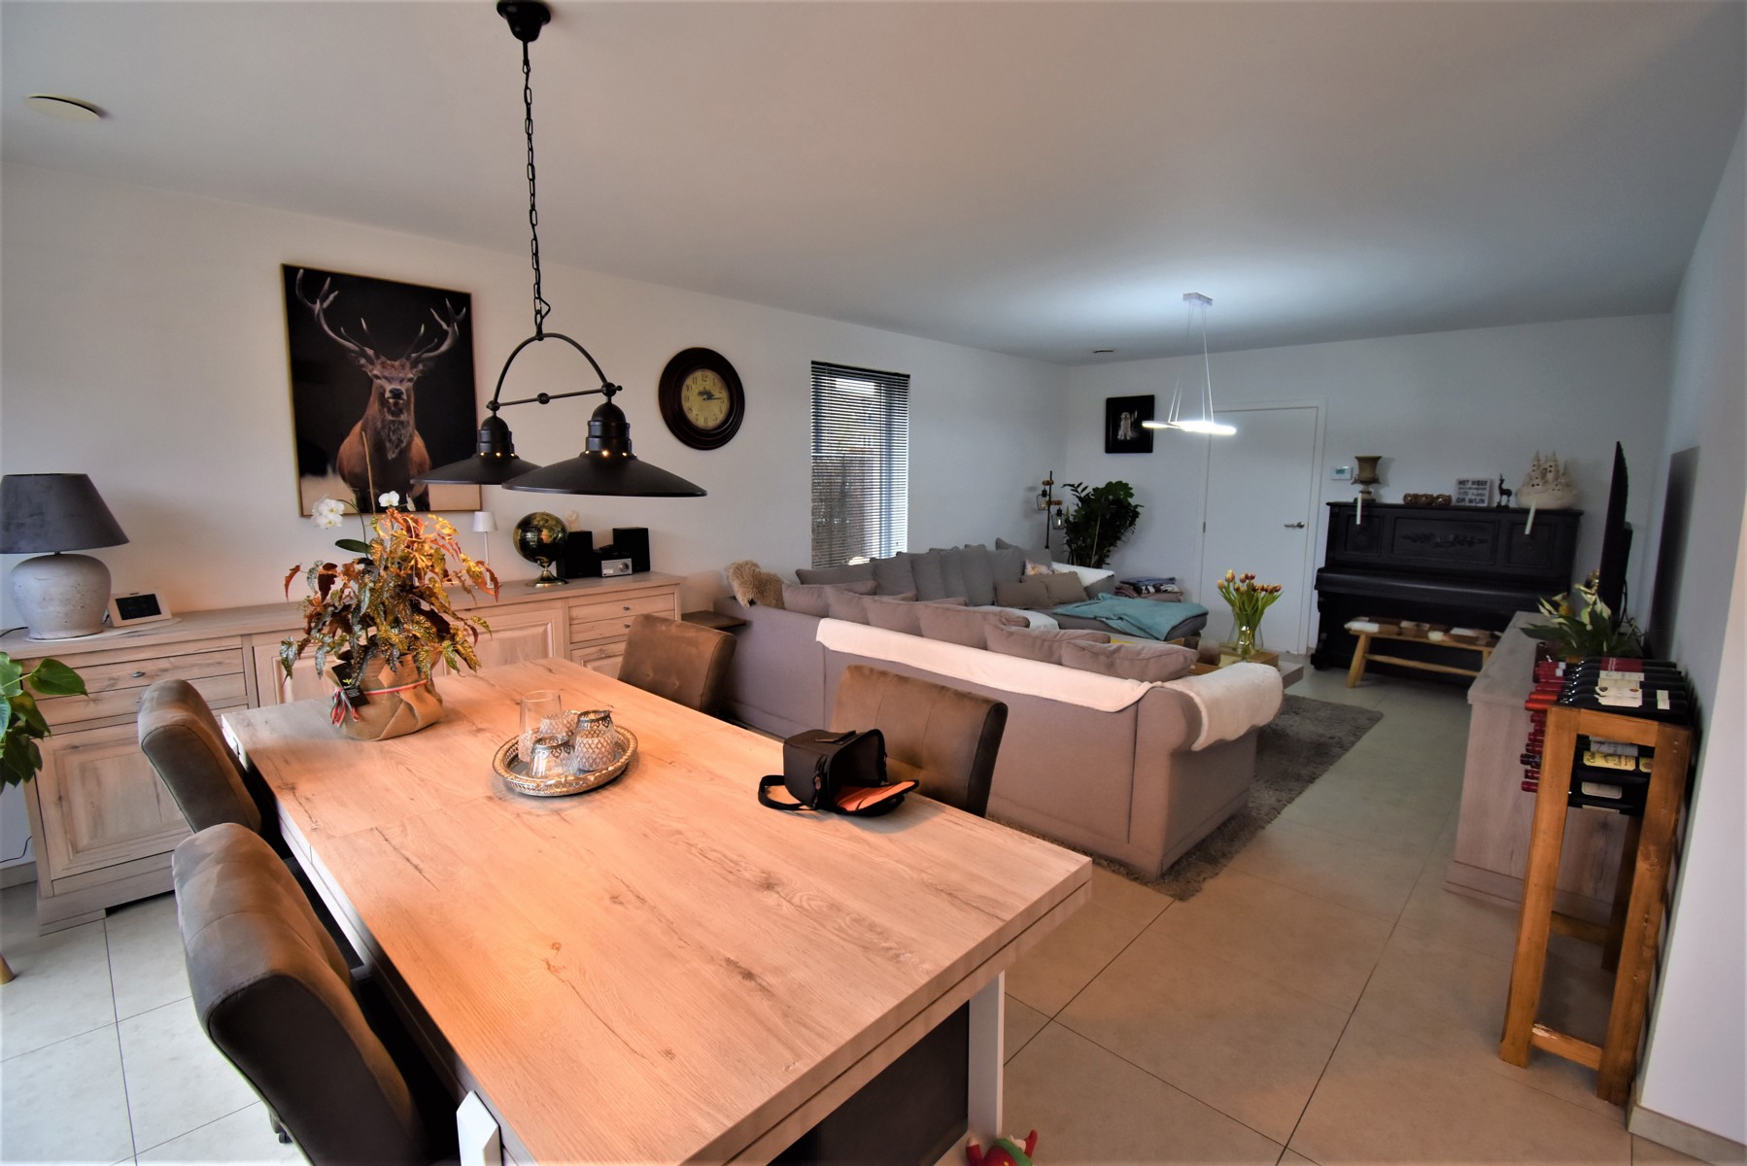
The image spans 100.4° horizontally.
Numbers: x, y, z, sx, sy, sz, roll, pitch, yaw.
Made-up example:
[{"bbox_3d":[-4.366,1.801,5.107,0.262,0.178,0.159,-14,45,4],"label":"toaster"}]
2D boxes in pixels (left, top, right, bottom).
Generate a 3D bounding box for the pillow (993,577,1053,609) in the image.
[{"bbox_3d":[1.226,0.096,6.000,0.480,0.280,0.150,1,-10,1],"label":"pillow"}]

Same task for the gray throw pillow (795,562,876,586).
[{"bbox_3d":[-0.247,0.138,4.821,0.580,0.480,0.180,-8,-3,-45],"label":"gray throw pillow"}]

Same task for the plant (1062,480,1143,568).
[{"bbox_3d":[2.208,-0.249,7.116,0.720,1.430,0.720,9,12,44],"label":"plant"}]

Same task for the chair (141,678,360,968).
[{"bbox_3d":[-1.460,0.732,1.917,0.500,0.950,0.600,9,12,44],"label":"chair"}]

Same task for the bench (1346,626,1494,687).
[{"bbox_3d":[3.864,0.594,5.121,0.300,0.440,0.920,-7,11,-42],"label":"bench"}]

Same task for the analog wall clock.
[{"bbox_3d":[-1.005,-1.108,4.380,0.070,0.600,0.600,9,12,44],"label":"analog wall clock"}]

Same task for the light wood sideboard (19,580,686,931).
[{"bbox_3d":[-2.006,0.532,3.288,0.480,0.937,2.350,9,12,44],"label":"light wood sideboard"}]

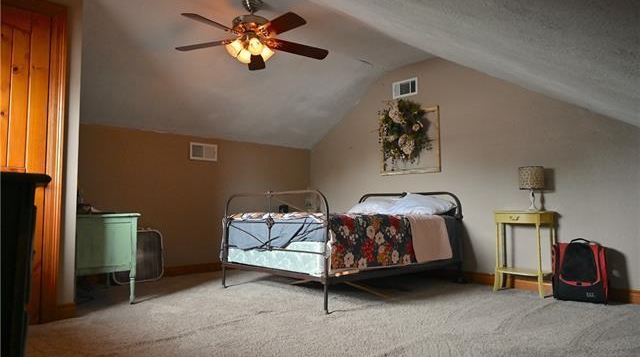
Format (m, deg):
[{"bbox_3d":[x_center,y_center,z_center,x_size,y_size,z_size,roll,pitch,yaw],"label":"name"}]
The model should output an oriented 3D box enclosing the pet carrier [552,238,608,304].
[{"bbox_3d":[2.135,0.747,3.502,0.356,0.493,0.237,-3,-5,35],"label":"pet carrier"}]

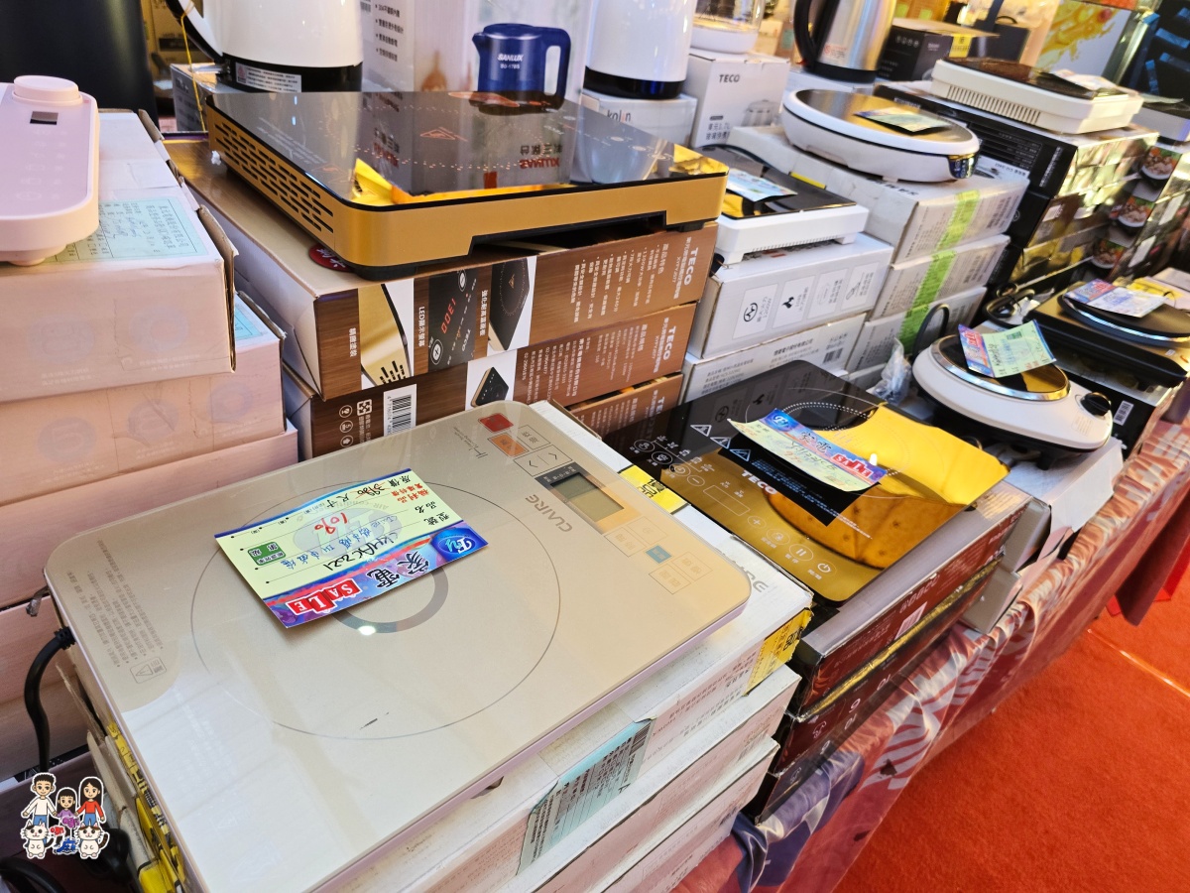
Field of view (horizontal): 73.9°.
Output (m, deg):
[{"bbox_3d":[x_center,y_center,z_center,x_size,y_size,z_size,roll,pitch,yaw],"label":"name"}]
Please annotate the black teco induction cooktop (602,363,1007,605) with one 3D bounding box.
[{"bbox_3d":[0.233,0.032,0.870,0.369,0.059,0.291,-22,45,-38],"label":"black teco induction cooktop"}]

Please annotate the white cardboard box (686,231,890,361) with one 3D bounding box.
[{"bbox_3d":[0.169,-0.279,1.127,0.348,0.100,0.350,-18,43,-35],"label":"white cardboard box"}]

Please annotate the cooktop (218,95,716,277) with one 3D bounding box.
[{"bbox_3d":[-0.109,-0.262,0.733,0.388,0.053,0.287,-20,45,-36],"label":"cooktop"}]

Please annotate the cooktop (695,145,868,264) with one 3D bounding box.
[{"bbox_3d":[0.157,-0.317,1.005,0.250,0.044,0.273,-19,44,-36],"label":"cooktop"}]

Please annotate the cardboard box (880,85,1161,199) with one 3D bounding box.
[{"bbox_3d":[0.711,-0.538,1.353,0.398,0.071,0.337,-22,46,-38],"label":"cardboard box"}]

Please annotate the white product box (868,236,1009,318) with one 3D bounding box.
[{"bbox_3d":[0.401,-0.324,1.223,0.320,0.081,0.314,-19,45,-36],"label":"white product box"}]

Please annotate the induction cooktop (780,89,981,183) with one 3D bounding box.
[{"bbox_3d":[0.443,-0.486,1.237,0.304,0.062,0.304,-22,45,-38],"label":"induction cooktop"}]

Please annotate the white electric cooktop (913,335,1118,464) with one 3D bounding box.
[{"bbox_3d":[0.595,-0.083,1.138,0.281,0.065,0.247,29,38,26],"label":"white electric cooktop"}]

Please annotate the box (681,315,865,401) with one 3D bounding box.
[{"bbox_3d":[0.141,-0.195,1.175,0.357,0.100,0.350,-18,43,-35],"label":"box"}]

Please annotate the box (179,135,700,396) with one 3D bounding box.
[{"bbox_3d":[-0.150,-0.215,0.775,0.416,0.083,0.341,-21,46,-37],"label":"box"}]

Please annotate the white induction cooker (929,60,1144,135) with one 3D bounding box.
[{"bbox_3d":[0.726,-0.581,1.309,0.238,0.052,0.258,-22,46,-38],"label":"white induction cooker"}]

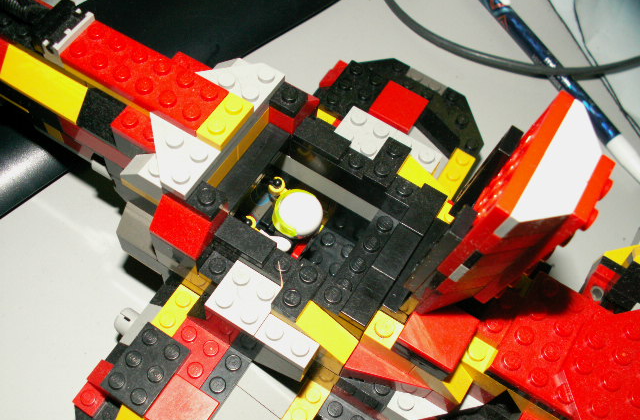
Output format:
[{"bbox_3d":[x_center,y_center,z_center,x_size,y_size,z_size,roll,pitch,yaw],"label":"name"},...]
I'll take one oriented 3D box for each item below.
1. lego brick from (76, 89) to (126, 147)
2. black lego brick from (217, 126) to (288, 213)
[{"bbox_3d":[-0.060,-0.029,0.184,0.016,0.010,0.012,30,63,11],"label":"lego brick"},{"bbox_3d":[-0.020,-0.012,0.186,0.008,0.004,0.032,30,63,11],"label":"black lego brick"}]

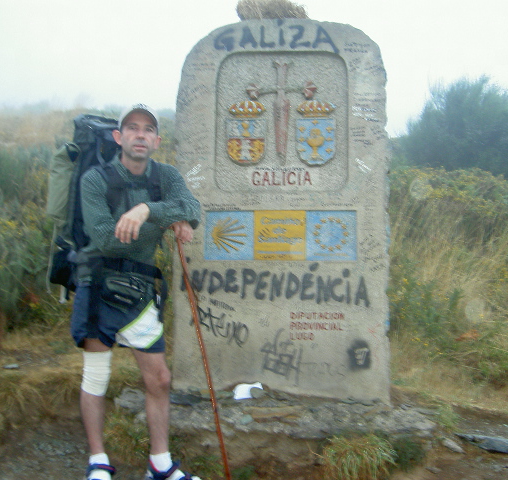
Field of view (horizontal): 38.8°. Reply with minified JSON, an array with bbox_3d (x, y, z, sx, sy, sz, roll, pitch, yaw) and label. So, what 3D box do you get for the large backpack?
[{"bbox_3d":[-0.725,-0.165,3.480,0.390,0.830,0.390,1,3,-32],"label":"large backpack"}]

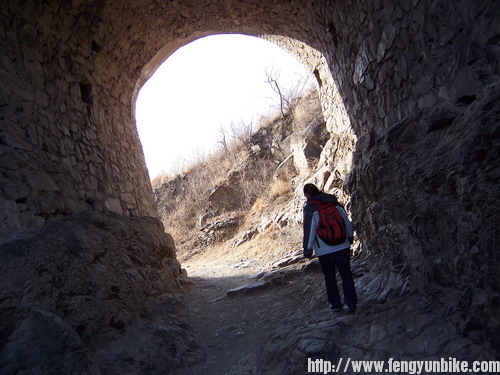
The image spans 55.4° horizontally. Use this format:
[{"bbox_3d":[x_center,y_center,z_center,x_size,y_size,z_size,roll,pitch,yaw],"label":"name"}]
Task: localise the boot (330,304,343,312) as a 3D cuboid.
[{"bbox_3d":[1.088,1.518,6.030,0.110,0.120,0.280,-6,2,-11],"label":"boot"}]

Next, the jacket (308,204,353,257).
[{"bbox_3d":[1.001,0.497,6.000,0.580,0.700,0.340,-8,-4,-11],"label":"jacket"}]

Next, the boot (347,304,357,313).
[{"bbox_3d":[1.278,1.514,6.000,0.110,0.120,0.280,-6,2,-11],"label":"boot"}]

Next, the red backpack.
[{"bbox_3d":[1.003,0.446,5.830,0.330,0.480,0.200,-8,-5,-11],"label":"red backpack"}]

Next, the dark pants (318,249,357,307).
[{"bbox_3d":[1.089,1.076,6.000,0.420,0.840,0.300,-9,0,-11],"label":"dark pants"}]

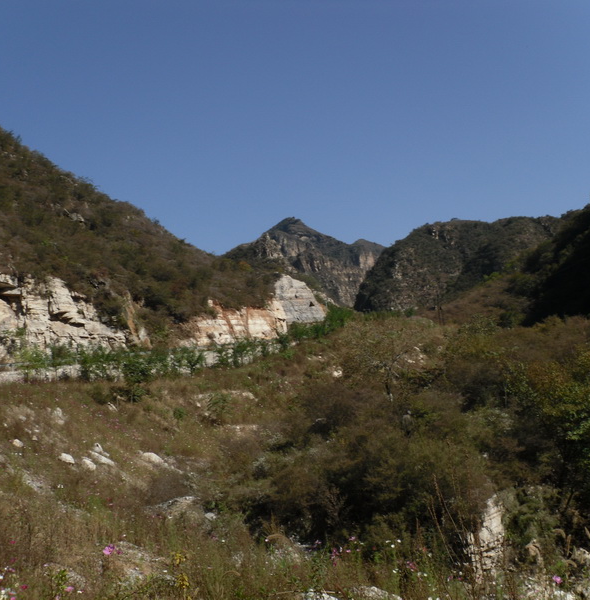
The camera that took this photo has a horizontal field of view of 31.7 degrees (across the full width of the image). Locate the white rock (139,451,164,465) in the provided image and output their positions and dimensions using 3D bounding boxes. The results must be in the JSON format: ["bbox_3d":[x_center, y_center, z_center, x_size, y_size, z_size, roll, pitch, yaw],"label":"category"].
[{"bbox_3d":[-3.988,4.420,29.000,0.620,0.370,0.480,0,-3,0],"label":"white rock"}]

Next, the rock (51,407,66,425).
[{"bbox_3d":[-9.324,4.553,41.000,0.520,0.640,0.480,0,-3,0],"label":"rock"}]

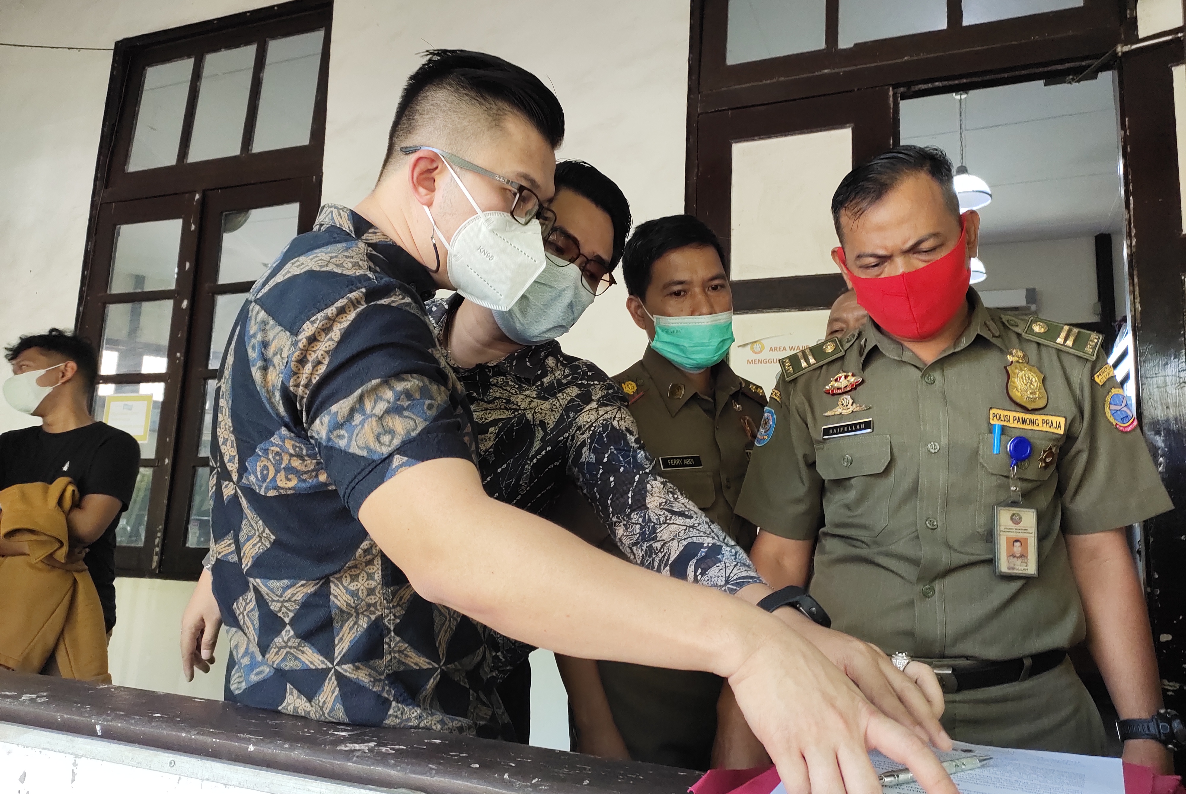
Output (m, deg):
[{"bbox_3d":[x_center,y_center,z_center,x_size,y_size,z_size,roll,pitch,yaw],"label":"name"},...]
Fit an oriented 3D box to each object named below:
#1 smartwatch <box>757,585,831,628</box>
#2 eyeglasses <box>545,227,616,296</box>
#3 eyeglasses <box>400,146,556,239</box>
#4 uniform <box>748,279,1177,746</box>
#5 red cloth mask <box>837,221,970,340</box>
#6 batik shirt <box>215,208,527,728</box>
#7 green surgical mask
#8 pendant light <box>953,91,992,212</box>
[{"bbox_3d":[0.192,0.209,0.850,0.065,0.058,0.026,38,0,-43],"label":"smartwatch"},{"bbox_3d":[-0.043,-0.195,1.263,0.140,0.046,0.140,43,-6,-25],"label":"eyeglasses"},{"bbox_3d":[-0.127,-0.231,1.010,0.142,0.046,0.142,23,7,13],"label":"eyeglasses"},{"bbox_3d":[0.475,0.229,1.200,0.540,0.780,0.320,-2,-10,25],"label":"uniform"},{"bbox_3d":[0.384,-0.143,1.090,0.148,0.122,0.108,-15,18,20],"label":"red cloth mask"},{"bbox_3d":[-0.265,0.098,1.050,0.370,0.670,0.460,3,-9,-4],"label":"batik shirt"},{"bbox_3d":[0.152,-0.087,1.390,0.138,0.098,0.090,-9,4,-15],"label":"green surgical mask"},{"bbox_3d":[2.406,-1.591,5.800,0.385,0.795,0.385,2,-9,0],"label":"pendant light"}]

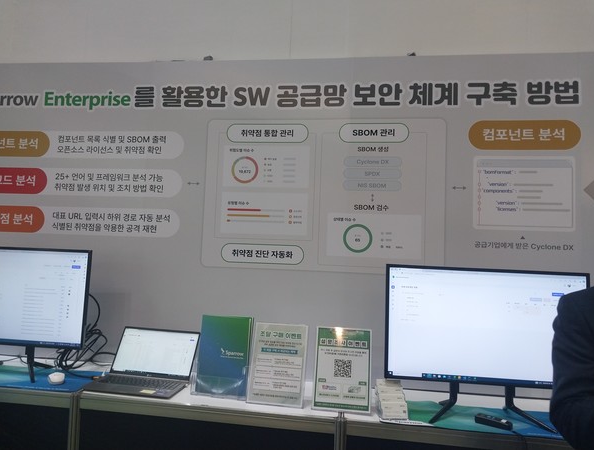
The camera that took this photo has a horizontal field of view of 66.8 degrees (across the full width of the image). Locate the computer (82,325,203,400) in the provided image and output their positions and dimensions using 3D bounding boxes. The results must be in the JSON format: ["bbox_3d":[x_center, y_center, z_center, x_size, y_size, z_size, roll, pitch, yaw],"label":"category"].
[{"bbox_3d":[-0.624,0.559,1.859,0.357,0.200,0.305,2,-3,8],"label":"computer"}]

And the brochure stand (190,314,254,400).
[{"bbox_3d":[-0.289,0.518,1.794,0.226,0.302,0.120,2,-3,9],"label":"brochure stand"}]

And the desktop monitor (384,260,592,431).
[{"bbox_3d":[0.687,0.429,1.653,0.718,0.535,0.215,2,-3,7],"label":"desktop monitor"}]

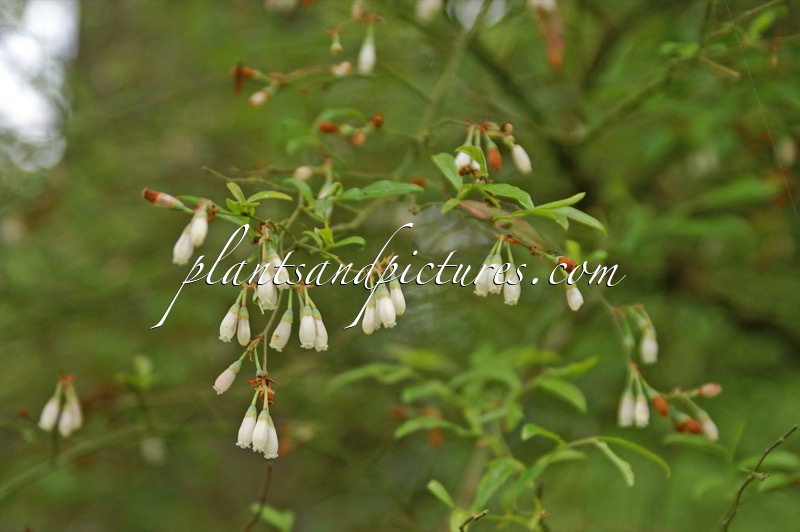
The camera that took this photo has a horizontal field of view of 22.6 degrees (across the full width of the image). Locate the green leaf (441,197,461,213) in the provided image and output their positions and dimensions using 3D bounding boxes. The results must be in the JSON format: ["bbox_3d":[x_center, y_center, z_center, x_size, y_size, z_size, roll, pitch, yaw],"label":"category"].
[{"bbox_3d":[0.014,-0.017,0.565,0.003,0.007,0.001,43,-12,30],"label":"green leaf"}]

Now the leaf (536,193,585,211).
[{"bbox_3d":[0.044,-0.018,0.550,0.015,0.003,0.004,-19,17,6],"label":"leaf"}]

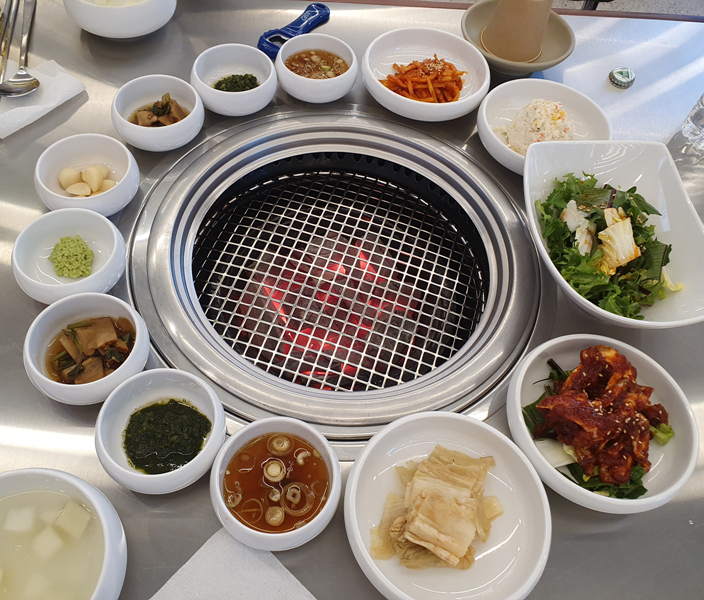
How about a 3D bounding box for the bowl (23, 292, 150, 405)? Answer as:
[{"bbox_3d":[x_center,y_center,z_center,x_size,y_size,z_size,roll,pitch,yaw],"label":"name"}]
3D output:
[{"bbox_3d":[-0.199,0.038,0.458,0.088,0.038,0.088,2,57,-3],"label":"bowl"}]

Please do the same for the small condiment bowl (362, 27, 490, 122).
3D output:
[{"bbox_3d":[0.082,-0.248,0.670,0.140,0.034,0.140,2,57,-3],"label":"small condiment bowl"}]

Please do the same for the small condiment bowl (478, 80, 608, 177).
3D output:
[{"bbox_3d":[0.201,-0.176,0.633,0.140,0.034,0.140,7,57,0],"label":"small condiment bowl"}]

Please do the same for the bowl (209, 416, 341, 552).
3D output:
[{"bbox_3d":[-0.052,0.126,0.414,0.088,0.038,0.088,2,57,-3],"label":"bowl"}]

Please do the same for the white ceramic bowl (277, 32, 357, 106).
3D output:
[{"bbox_3d":[-0.039,-0.250,0.657,0.088,0.038,0.088,2,57,-3],"label":"white ceramic bowl"}]

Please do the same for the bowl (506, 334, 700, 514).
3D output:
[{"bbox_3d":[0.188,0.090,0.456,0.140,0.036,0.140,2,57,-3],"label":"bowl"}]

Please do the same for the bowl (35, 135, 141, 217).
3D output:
[{"bbox_3d":[-0.239,-0.110,0.550,0.088,0.038,0.088,2,57,-3],"label":"bowl"}]

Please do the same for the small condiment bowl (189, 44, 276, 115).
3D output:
[{"bbox_3d":[-0.124,-0.230,0.637,0.088,0.038,0.088,2,57,-3],"label":"small condiment bowl"}]

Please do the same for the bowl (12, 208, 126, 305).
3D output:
[{"bbox_3d":[-0.233,-0.034,0.501,0.088,0.038,0.088,2,57,-3],"label":"bowl"}]

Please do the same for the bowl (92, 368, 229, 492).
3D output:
[{"bbox_3d":[-0.134,0.093,0.427,0.088,0.038,0.088,2,57,-3],"label":"bowl"}]

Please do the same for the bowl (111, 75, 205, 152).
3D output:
[{"bbox_3d":[-0.192,-0.184,0.602,0.088,0.038,0.088,2,57,-3],"label":"bowl"}]

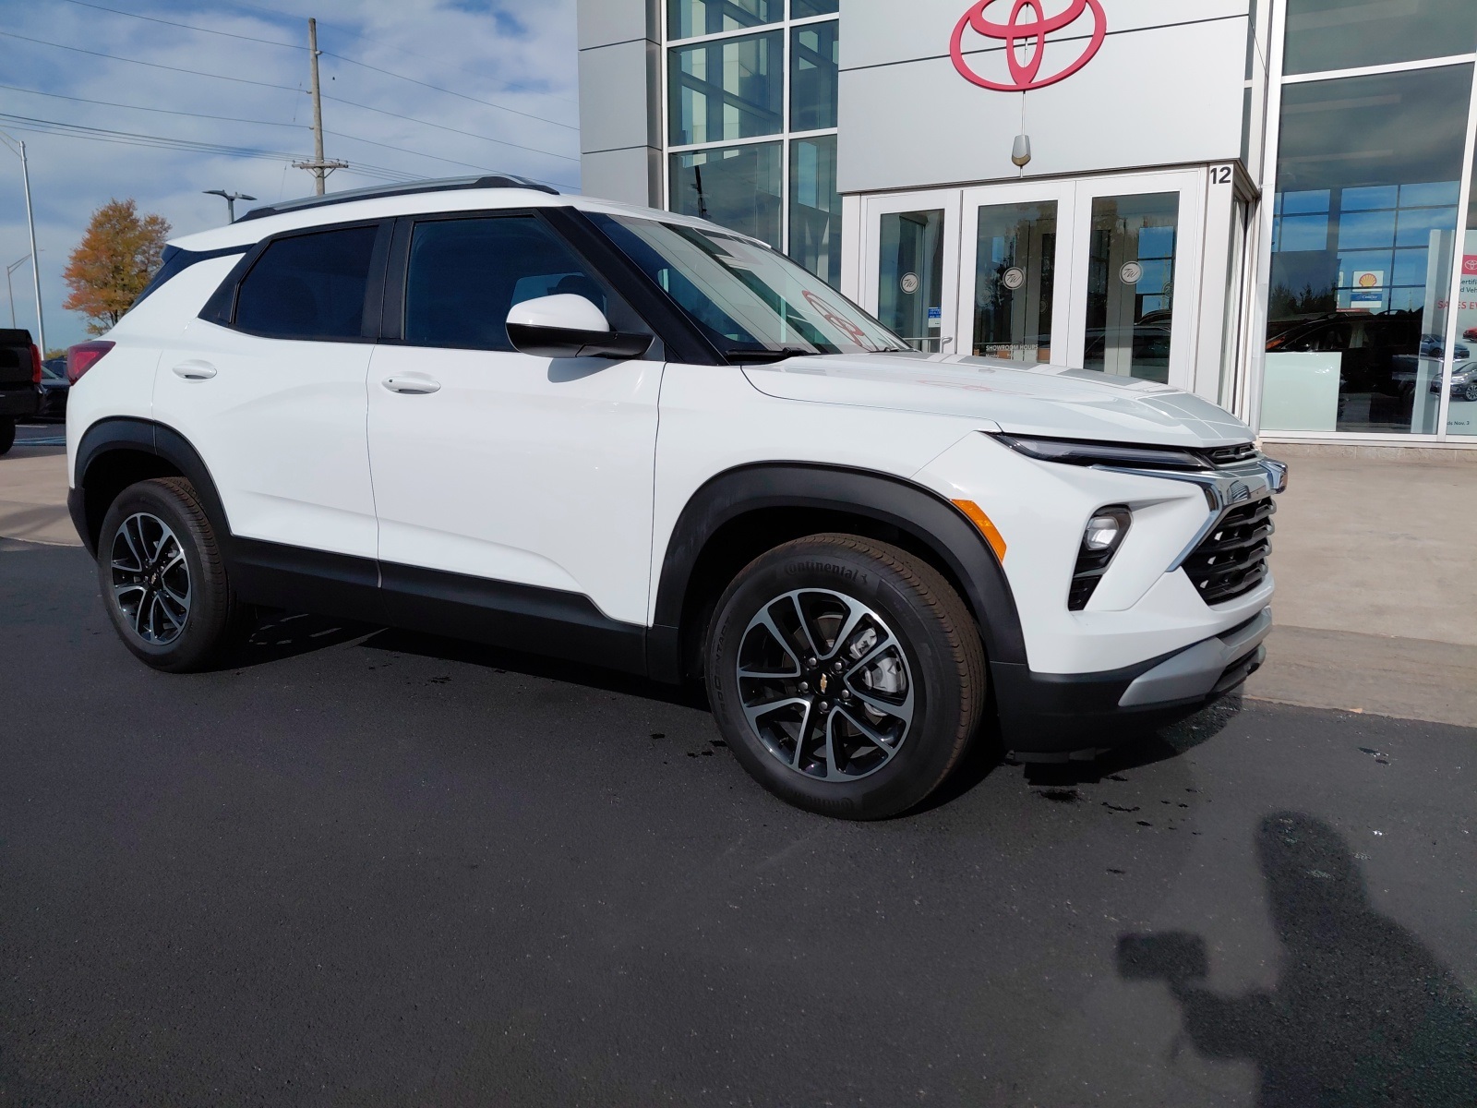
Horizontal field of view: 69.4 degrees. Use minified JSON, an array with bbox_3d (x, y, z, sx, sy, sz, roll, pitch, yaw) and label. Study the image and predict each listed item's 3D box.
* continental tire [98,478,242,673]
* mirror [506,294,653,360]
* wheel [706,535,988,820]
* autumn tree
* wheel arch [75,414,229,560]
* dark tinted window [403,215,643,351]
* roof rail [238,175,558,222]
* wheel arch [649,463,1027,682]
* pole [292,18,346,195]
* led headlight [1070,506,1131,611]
[{"bbox_3d":[-2.061,0.077,3.910,0.700,0.700,0.225,6,10,29],"label":"continental tire"},{"bbox_3d":[-0.403,-0.574,2.689,0.305,0.162,0.225,6,10,29],"label":"mirror"},{"bbox_3d":[0.252,0.305,2.647,0.700,0.700,0.225,6,11,32],"label":"wheel"},{"bbox_3d":[-26.179,-10.448,44.940,4.300,8.570,4.300,-5,10,-29],"label":"autumn tree"},{"bbox_3d":[-2.069,-0.221,3.790,0.970,0.535,0.135,6,10,29],"label":"wheel arch"},{"bbox_3d":[-0.612,-0.752,2.975,0.915,0.395,0.060,6,-8,29],"label":"dark tinted window"},{"bbox_3d":[-1.140,-1.124,3.391,1.460,0.075,0.070,6,10,29],"label":"roof rail"},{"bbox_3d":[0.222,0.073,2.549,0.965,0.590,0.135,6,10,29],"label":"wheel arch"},{"bbox_3d":[-16.183,-12.989,41.496,2.400,14.750,0.500,4,10,22],"label":"pole"},{"bbox_3d":[0.777,0.012,2.300,0.140,0.235,0.130,-7,12,-38],"label":"led headlight"}]

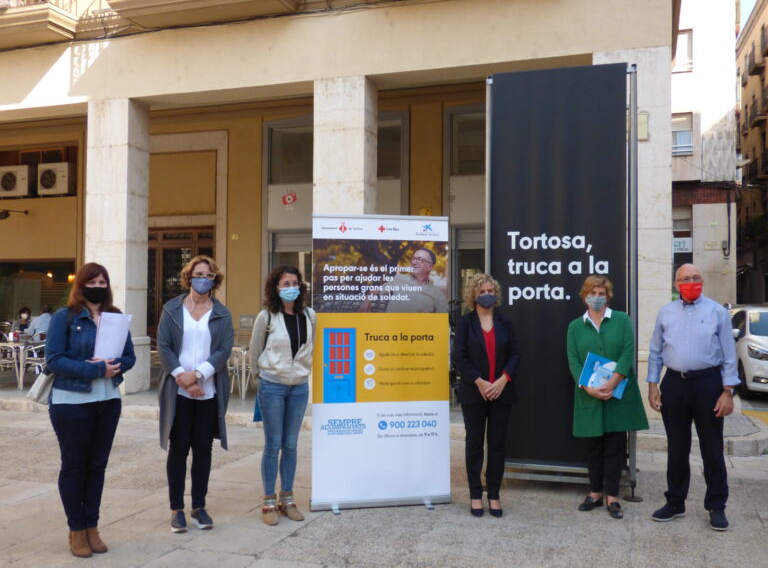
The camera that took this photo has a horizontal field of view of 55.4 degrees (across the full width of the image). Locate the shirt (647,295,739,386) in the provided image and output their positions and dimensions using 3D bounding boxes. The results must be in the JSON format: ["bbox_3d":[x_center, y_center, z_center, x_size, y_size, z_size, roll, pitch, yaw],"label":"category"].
[{"bbox_3d":[2.086,0.382,4.950,0.570,0.620,0.300,0,-1,30],"label":"shirt"}]

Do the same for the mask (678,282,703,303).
[{"bbox_3d":[2.042,0.054,4.870,0.145,0.123,0.100,0,-1,13],"label":"mask"}]

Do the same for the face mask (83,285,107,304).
[{"bbox_3d":[-1.693,0.068,4.300,0.145,0.110,0.100,1,-1,-30],"label":"face mask"}]

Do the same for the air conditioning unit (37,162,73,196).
[{"bbox_3d":[-6.408,-2.044,14.442,0.740,0.600,0.290,0,-1,19],"label":"air conditioning unit"}]

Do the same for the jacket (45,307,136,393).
[{"bbox_3d":[-1.732,0.387,4.320,0.460,0.510,0.320,1,-1,-36],"label":"jacket"}]

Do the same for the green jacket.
[{"bbox_3d":[1.594,0.645,5.220,0.540,0.900,0.350,0,-1,21],"label":"green jacket"}]

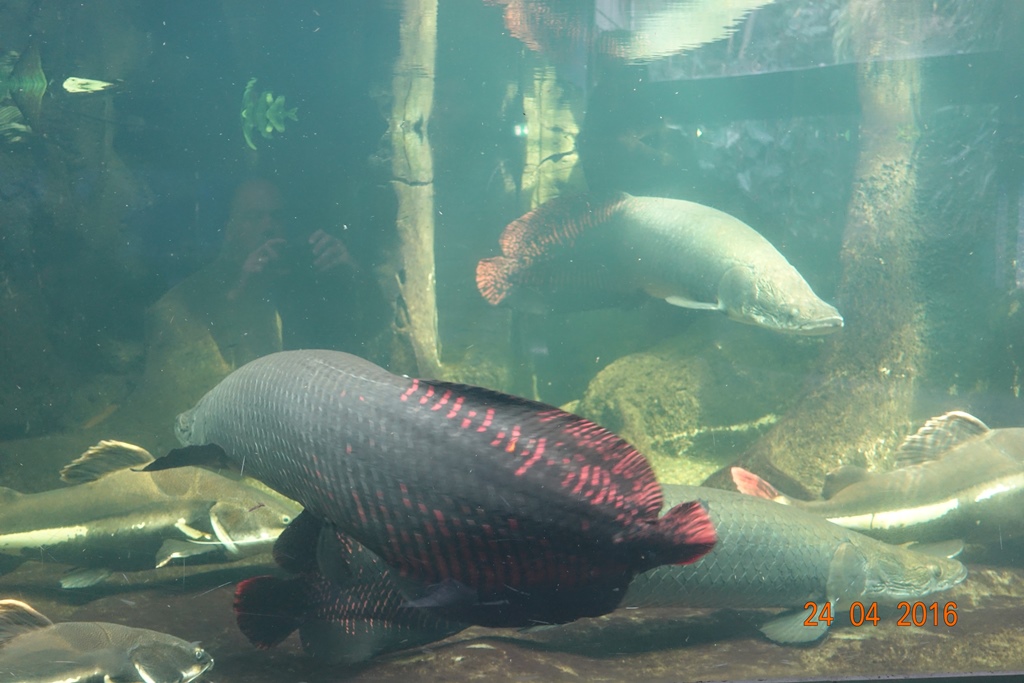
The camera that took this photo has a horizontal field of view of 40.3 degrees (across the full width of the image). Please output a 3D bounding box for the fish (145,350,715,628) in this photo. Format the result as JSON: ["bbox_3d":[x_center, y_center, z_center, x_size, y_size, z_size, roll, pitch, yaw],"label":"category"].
[{"bbox_3d":[-0.205,0.265,2.750,1.360,0.360,0.320,6,6,38],"label":"fish"}]

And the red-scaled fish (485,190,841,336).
[{"bbox_3d":[0.345,-0.200,3.550,1.170,0.300,0.280,10,9,39],"label":"red-scaled fish"}]

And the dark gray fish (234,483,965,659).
[{"bbox_3d":[0.185,0.460,2.880,1.480,0.310,0.280,-2,4,-8],"label":"dark gray fish"}]

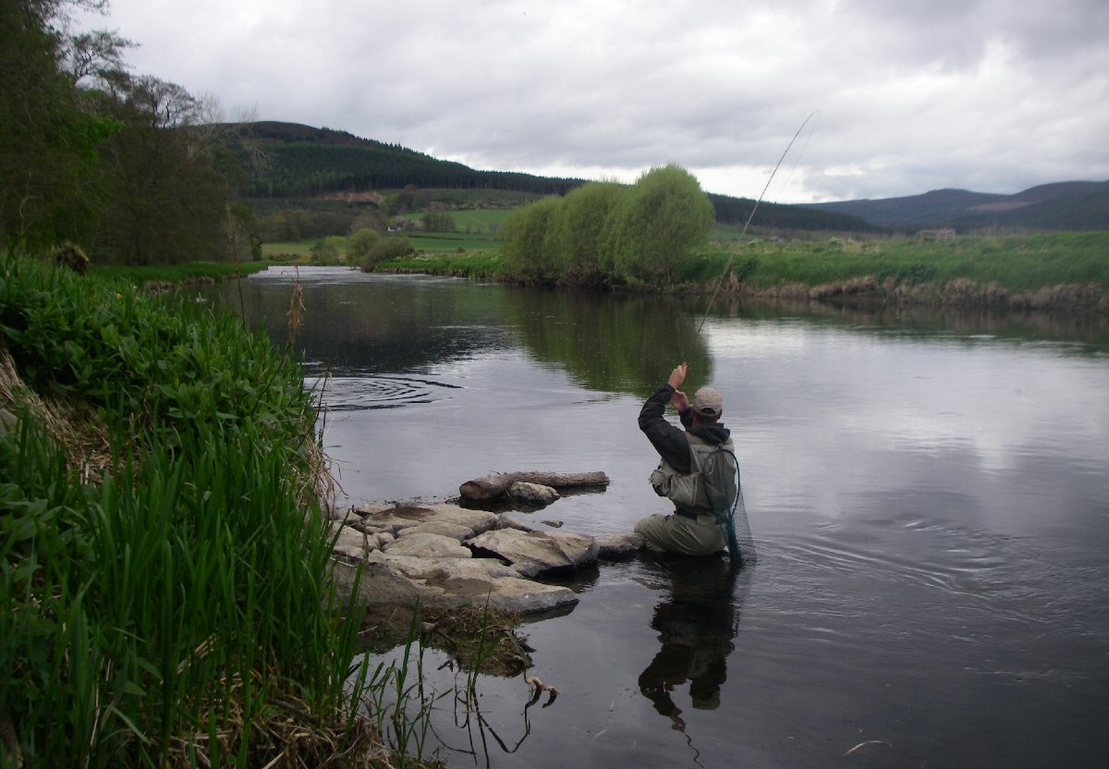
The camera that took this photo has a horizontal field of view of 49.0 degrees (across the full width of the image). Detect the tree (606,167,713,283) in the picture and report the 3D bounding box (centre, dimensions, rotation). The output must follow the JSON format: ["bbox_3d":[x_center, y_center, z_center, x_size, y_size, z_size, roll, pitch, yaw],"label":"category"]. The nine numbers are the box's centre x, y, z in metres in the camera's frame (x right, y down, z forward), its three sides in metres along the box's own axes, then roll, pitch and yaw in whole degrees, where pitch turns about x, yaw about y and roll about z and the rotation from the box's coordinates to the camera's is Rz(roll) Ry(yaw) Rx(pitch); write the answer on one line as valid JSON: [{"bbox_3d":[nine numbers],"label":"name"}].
[{"bbox_3d":[5.600,-8.535,65.970,5.600,6.400,5.400,0,6,0],"label":"tree"}]

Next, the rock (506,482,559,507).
[{"bbox_3d":[-0.145,0.744,8.473,0.360,0.130,0.250,0,6,0],"label":"rock"}]

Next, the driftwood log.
[{"bbox_3d":[-0.125,0.708,8.721,1.140,0.170,0.240,-3,7,-25],"label":"driftwood log"}]

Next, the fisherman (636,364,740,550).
[{"bbox_3d":[0.750,0.464,7.016,0.520,1.150,0.640,-5,8,-42],"label":"fisherman"}]

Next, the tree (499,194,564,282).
[{"bbox_3d":[-1.300,-9.385,78.450,4.600,5.600,4.600,0,6,0],"label":"tree"}]

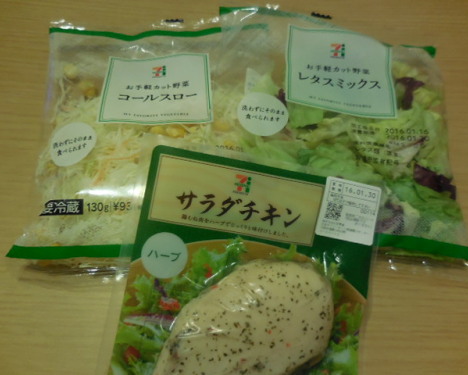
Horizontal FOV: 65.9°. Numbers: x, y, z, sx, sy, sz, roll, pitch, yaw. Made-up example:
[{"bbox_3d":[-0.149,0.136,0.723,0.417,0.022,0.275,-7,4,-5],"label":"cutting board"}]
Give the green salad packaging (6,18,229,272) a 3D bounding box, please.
[{"bbox_3d":[-0.059,-0.042,0.256,0.175,0.047,0.195,0,74,0],"label":"green salad packaging"}]

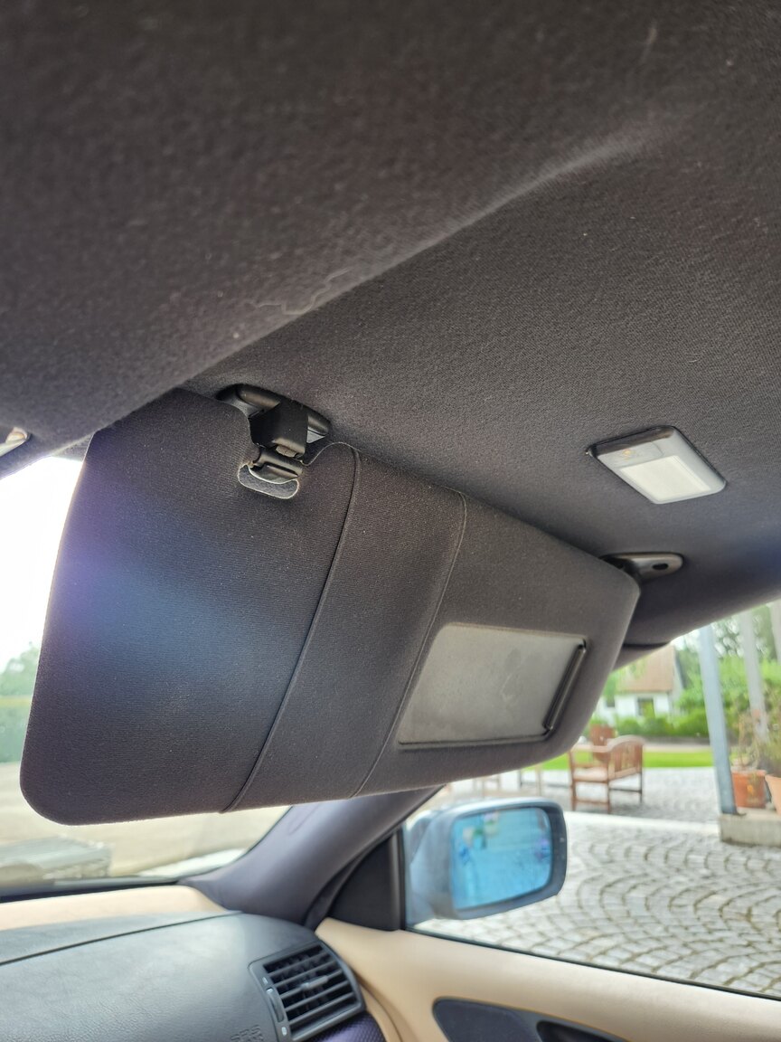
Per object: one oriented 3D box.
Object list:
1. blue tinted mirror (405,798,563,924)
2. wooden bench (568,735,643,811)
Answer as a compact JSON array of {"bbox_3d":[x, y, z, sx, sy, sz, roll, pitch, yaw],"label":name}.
[{"bbox_3d":[0.131,0.454,0.949,0.220,0.130,0.110,10,-19,-33],"label":"blue tinted mirror"},{"bbox_3d":[2.880,3.291,9.131,0.590,0.890,1.360,-11,-19,34],"label":"wooden bench"}]

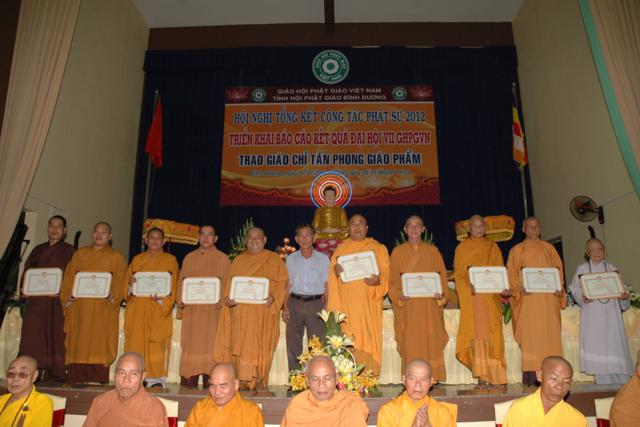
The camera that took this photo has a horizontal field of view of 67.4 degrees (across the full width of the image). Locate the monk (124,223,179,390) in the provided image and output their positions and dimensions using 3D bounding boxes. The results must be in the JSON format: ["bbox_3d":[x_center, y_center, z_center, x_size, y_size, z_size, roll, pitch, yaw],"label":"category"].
[{"bbox_3d":[-1.684,0.909,4.826,0.502,1.574,0.420,2,-12,-8],"label":"monk"}]

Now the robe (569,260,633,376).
[{"bbox_3d":[2.815,1.039,4.851,0.510,1.151,0.420,-2,-13,8],"label":"robe"}]

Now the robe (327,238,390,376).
[{"bbox_3d":[0.396,0.857,4.950,0.630,1.730,0.420,0,-12,0],"label":"robe"}]

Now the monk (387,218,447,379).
[{"bbox_3d":[1.028,0.865,5.009,0.599,1.717,0.430,0,-12,0],"label":"monk"}]

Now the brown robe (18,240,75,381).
[{"bbox_3d":[-2.779,0.956,4.953,0.490,1.413,0.420,2,-13,-8],"label":"brown robe"}]

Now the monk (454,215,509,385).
[{"bbox_3d":[1.690,0.864,5.040,0.537,1.738,0.430,1,-12,-3],"label":"monk"}]

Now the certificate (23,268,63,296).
[{"bbox_3d":[-2.838,0.706,4.910,0.390,0.275,0.020,1,-12,-3],"label":"certificate"}]

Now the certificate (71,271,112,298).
[{"bbox_3d":[-2.229,0.707,4.718,0.365,0.255,0.020,1,-12,-6],"label":"certificate"}]

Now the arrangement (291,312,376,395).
[{"bbox_3d":[0.122,1.252,4.334,0.800,0.702,0.550,0,-12,0],"label":"arrangement"}]

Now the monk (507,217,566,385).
[{"bbox_3d":[2.174,0.853,4.871,0.530,1.672,0.450,-1,-12,6],"label":"monk"}]

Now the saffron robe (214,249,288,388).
[{"bbox_3d":[-0.667,1.000,4.674,0.688,1.316,0.450,0,-12,0],"label":"saffron robe"}]

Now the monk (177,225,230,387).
[{"bbox_3d":[-1.144,0.887,4.781,0.520,1.573,0.450,1,-12,-3],"label":"monk"}]

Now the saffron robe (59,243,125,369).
[{"bbox_3d":[-2.293,0.926,4.907,0.570,1.208,0.420,1,-12,-6],"label":"saffron robe"}]

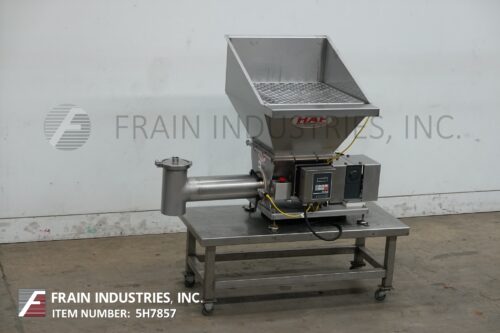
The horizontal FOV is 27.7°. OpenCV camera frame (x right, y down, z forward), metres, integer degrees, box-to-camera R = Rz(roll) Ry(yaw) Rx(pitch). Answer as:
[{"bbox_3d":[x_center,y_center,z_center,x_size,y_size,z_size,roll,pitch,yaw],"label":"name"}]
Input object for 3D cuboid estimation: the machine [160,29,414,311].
[{"bbox_3d":[0.162,0.049,5.326,1.321,1.360,0.667,-2,15,-19],"label":"machine"}]

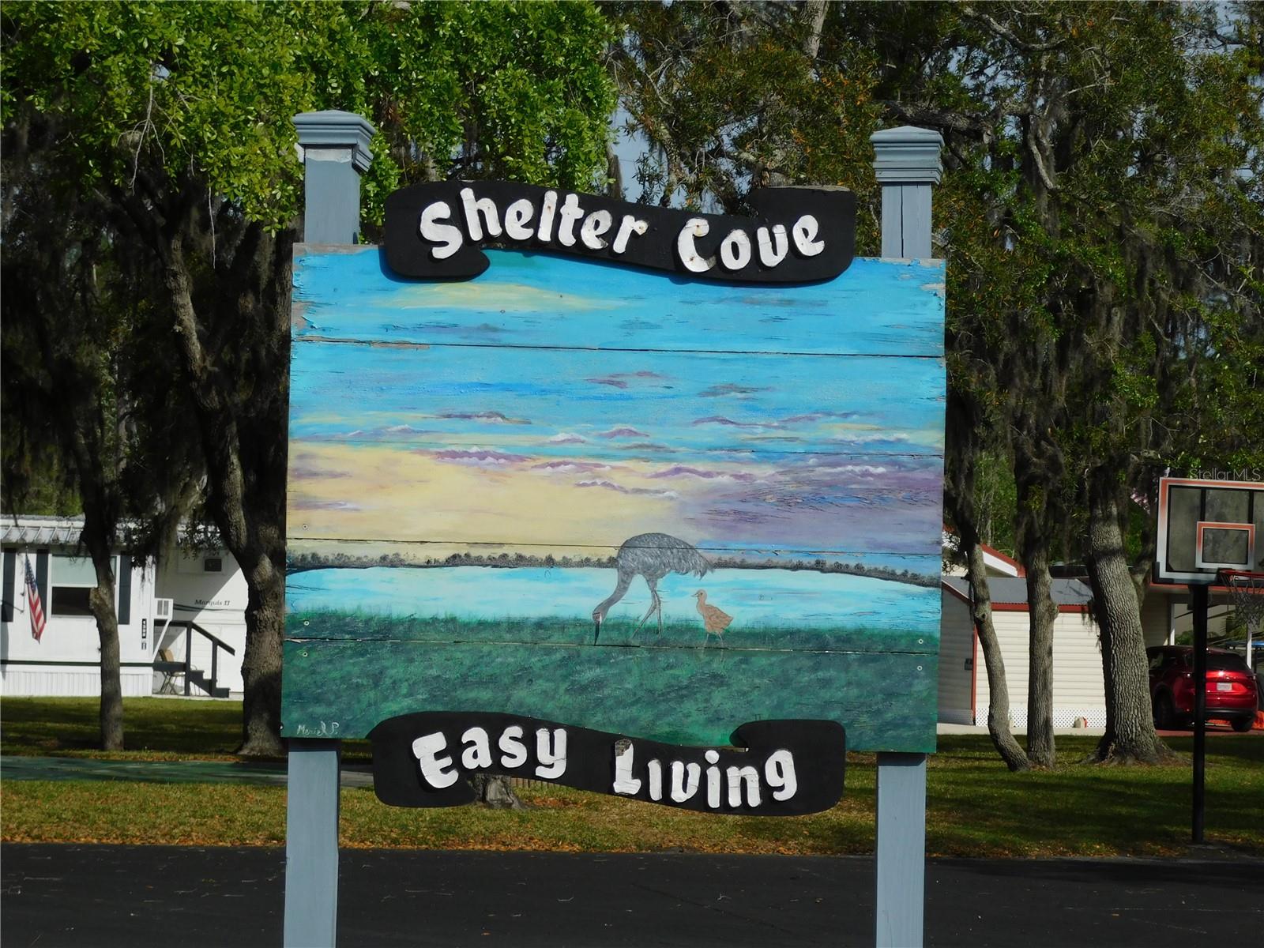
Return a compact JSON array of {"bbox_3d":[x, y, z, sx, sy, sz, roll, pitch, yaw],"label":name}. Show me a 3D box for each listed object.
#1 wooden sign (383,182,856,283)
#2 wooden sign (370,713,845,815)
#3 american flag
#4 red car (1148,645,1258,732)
[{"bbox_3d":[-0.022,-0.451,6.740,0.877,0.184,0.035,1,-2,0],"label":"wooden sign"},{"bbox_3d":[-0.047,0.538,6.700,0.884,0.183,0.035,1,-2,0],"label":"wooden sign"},{"bbox_3d":[-11.734,2.473,71.000,0.410,1.680,0.350,1,-2,0],"label":"american flag"},{"bbox_3d":[10.847,4.258,72.000,1.840,1.670,4.550,2,-3,-16],"label":"red car"}]

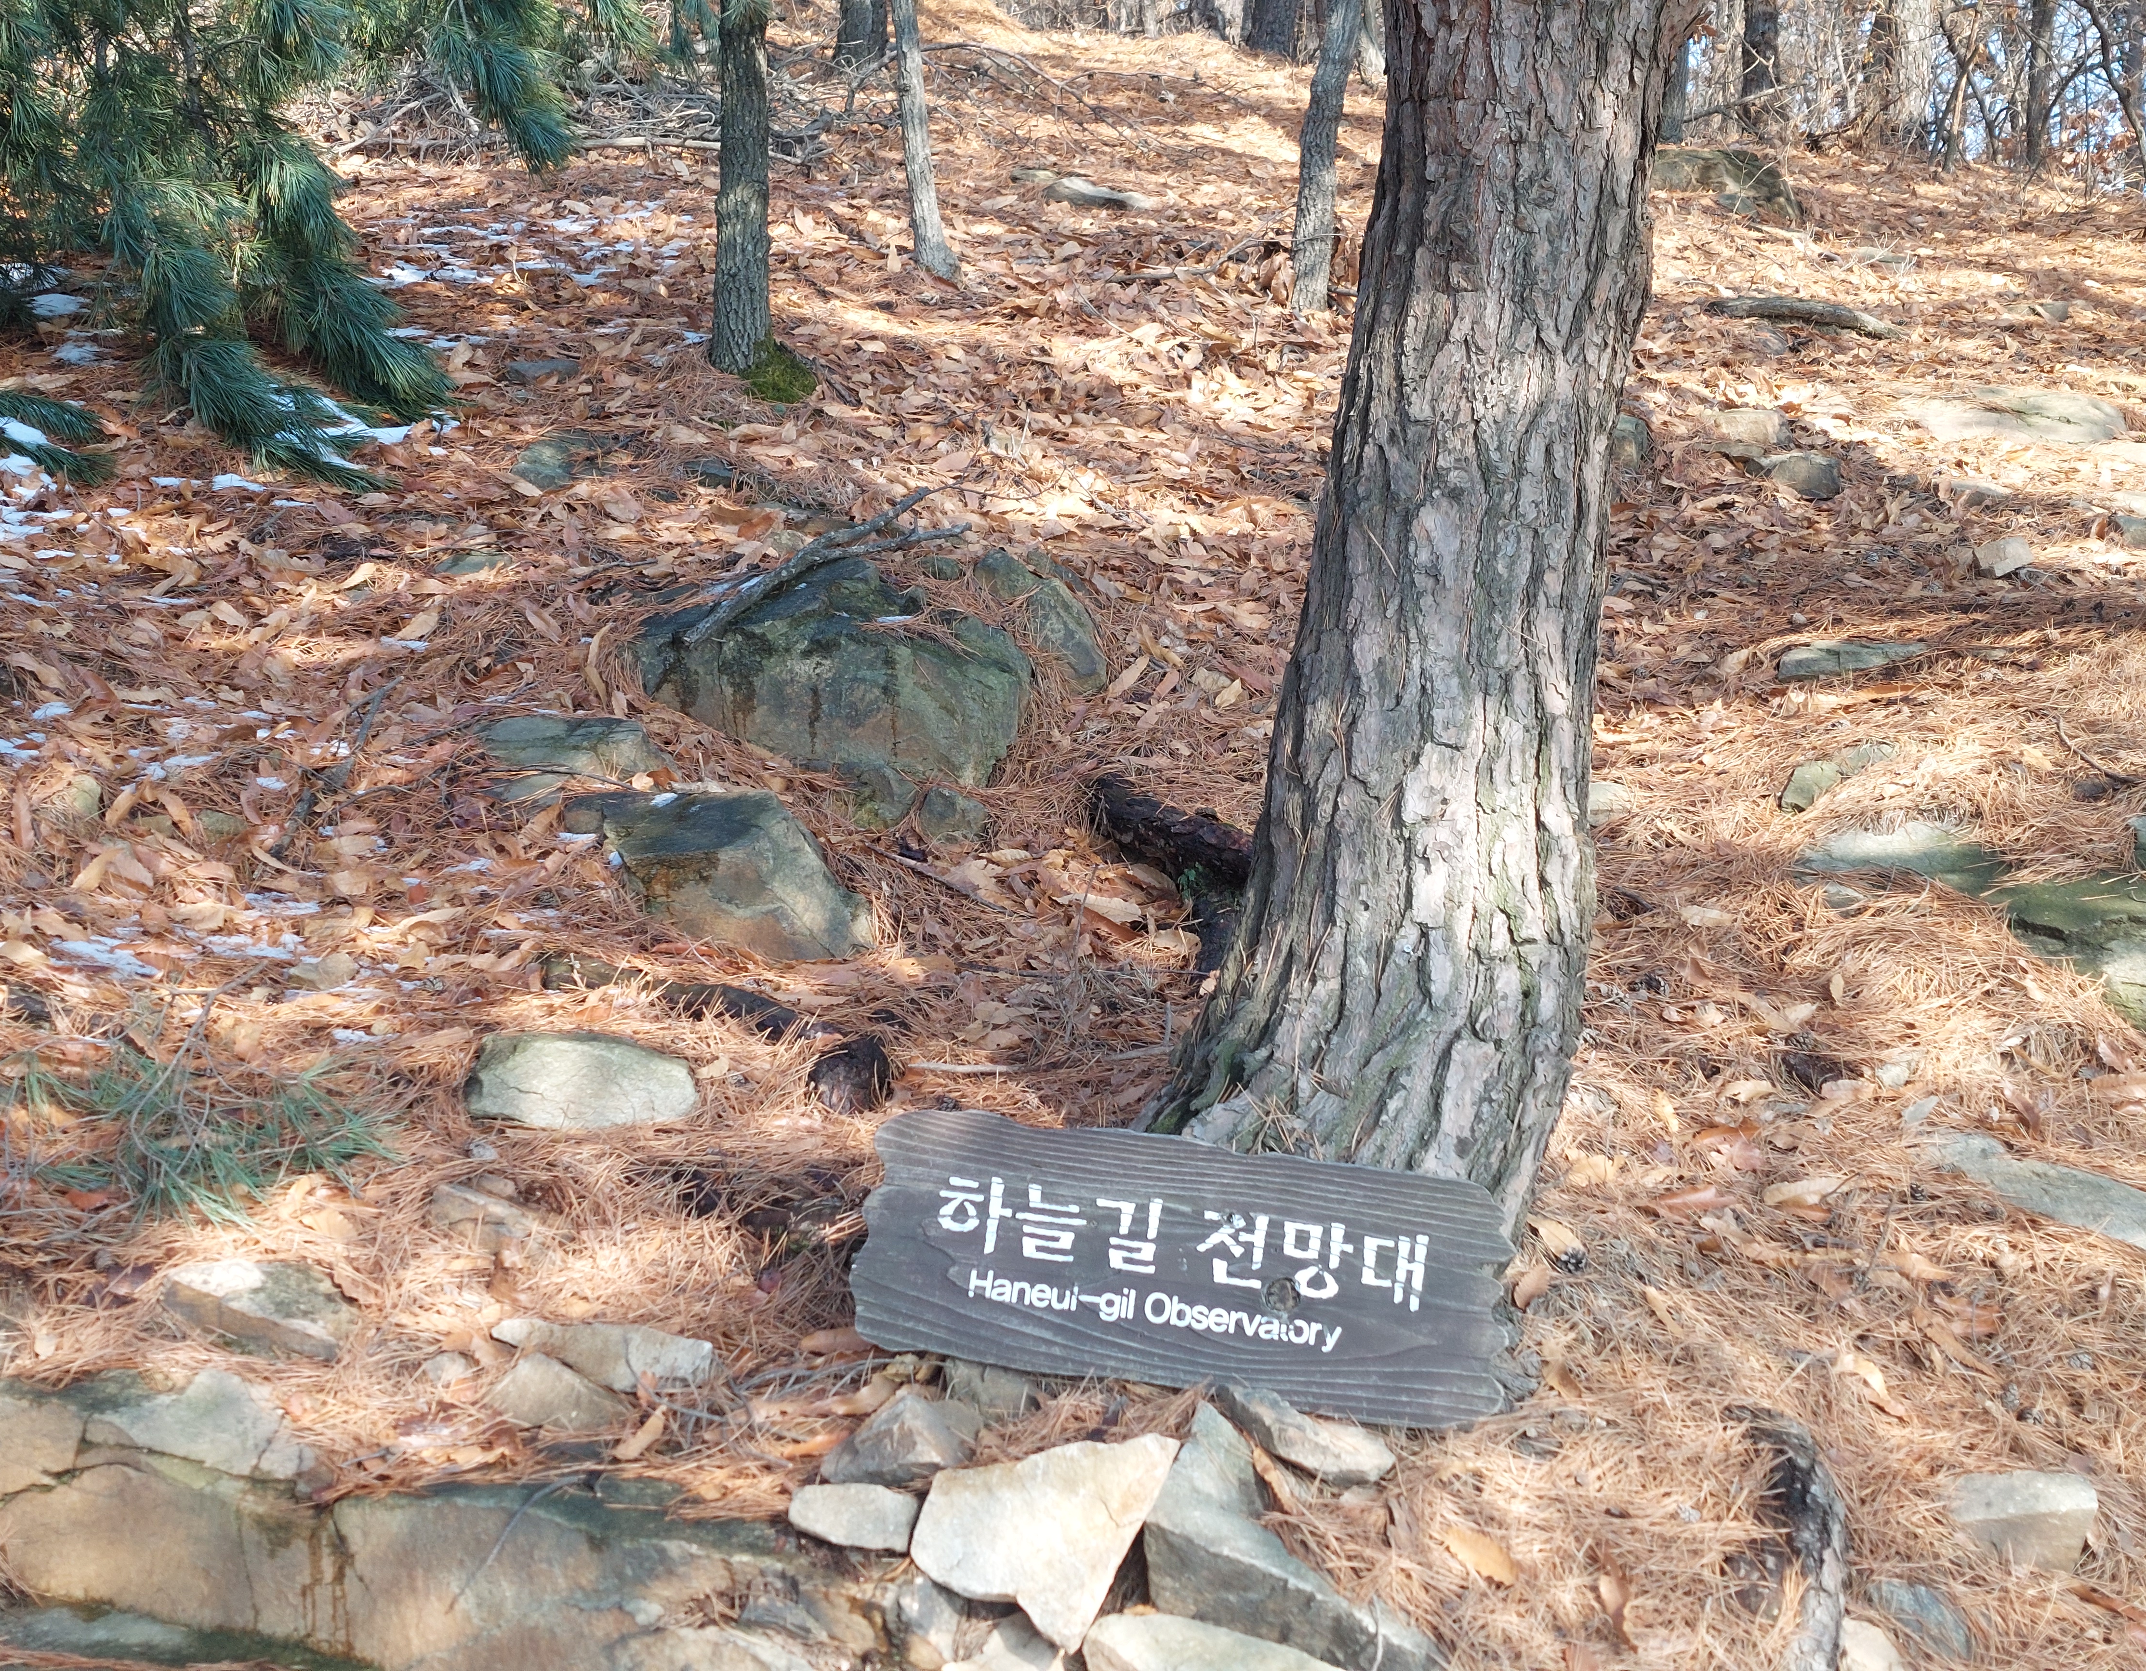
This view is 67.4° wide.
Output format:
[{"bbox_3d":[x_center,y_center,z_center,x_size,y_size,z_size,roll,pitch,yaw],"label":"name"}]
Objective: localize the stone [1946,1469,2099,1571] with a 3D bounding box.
[{"bbox_3d":[1.031,0.745,1.752,0.130,0.060,0.090,3,15,6],"label":"stone"}]

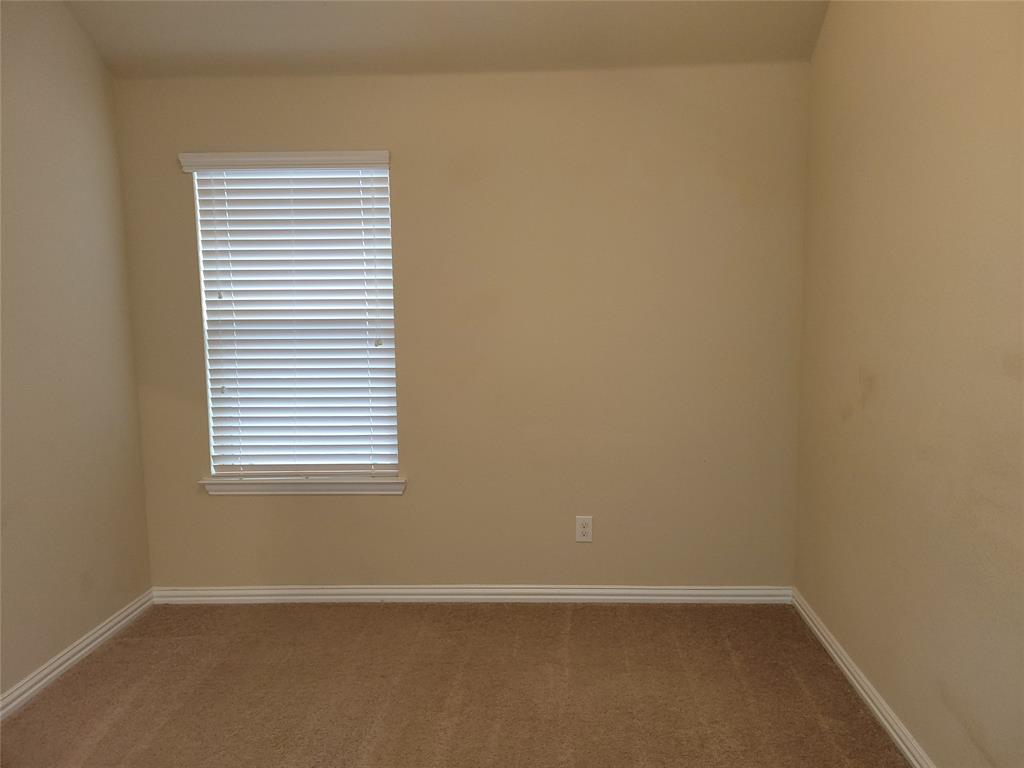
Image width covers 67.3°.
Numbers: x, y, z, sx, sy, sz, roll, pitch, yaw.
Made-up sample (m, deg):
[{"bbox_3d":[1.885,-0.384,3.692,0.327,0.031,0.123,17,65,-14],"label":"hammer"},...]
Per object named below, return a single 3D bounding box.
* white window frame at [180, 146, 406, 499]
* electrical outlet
[{"bbox_3d":[-0.976,-0.285,3.465,0.913,1.461,0.075,-1,7,2],"label":"white window frame"},{"bbox_3d":[0.333,0.668,3.535,0.072,0.116,0.012,-1,7,2],"label":"electrical outlet"}]

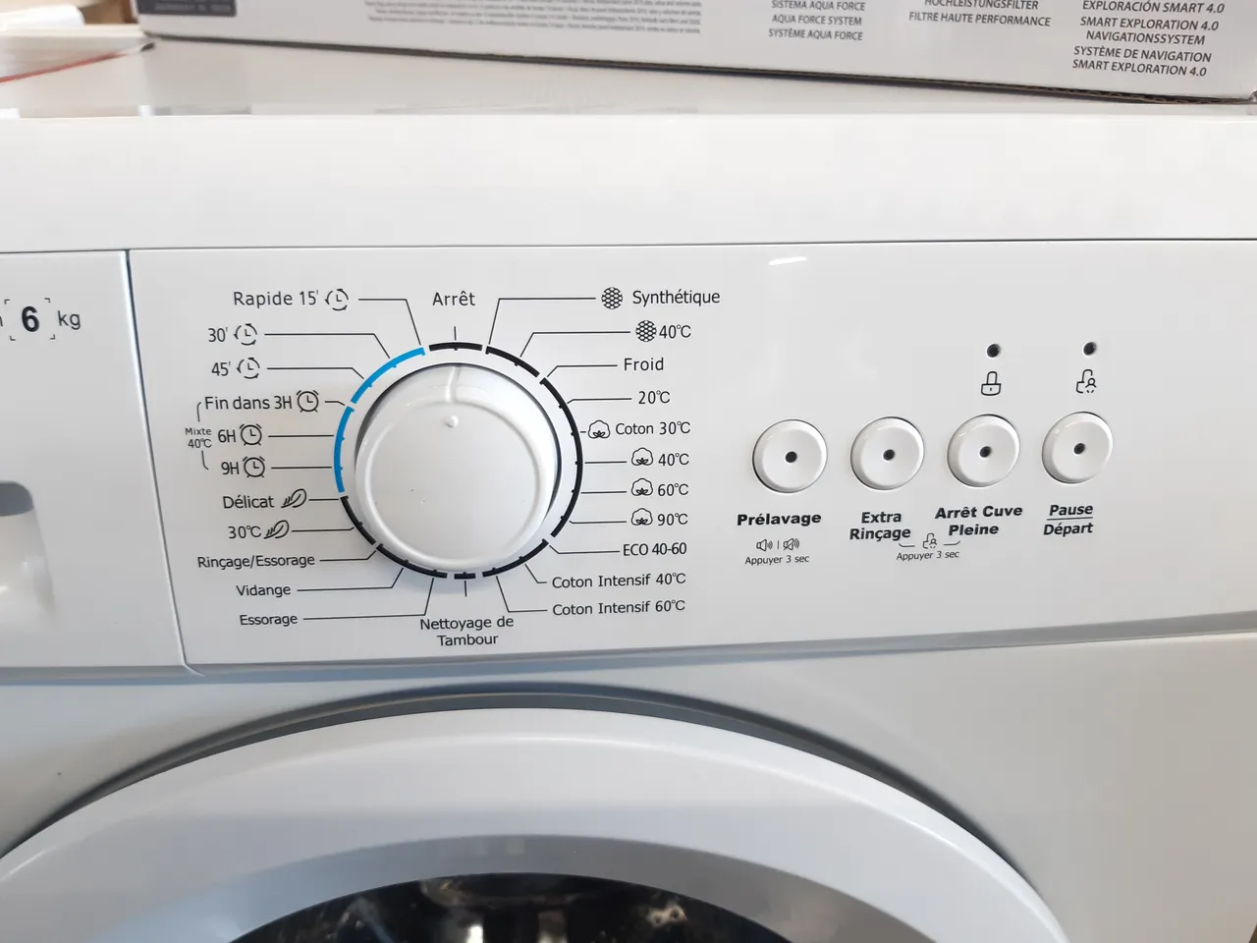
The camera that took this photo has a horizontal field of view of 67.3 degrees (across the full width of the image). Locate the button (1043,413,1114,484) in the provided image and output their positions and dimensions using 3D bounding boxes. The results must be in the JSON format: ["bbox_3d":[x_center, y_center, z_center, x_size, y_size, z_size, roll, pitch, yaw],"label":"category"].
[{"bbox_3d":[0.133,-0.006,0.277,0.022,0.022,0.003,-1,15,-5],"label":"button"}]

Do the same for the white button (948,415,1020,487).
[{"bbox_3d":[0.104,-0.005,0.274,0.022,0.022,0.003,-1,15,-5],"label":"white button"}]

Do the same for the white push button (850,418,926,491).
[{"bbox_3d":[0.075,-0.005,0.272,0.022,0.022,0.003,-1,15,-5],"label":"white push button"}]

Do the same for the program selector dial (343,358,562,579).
[{"bbox_3d":[-0.046,0.001,0.252,0.056,0.056,0.021,-1,15,-5],"label":"program selector dial"}]

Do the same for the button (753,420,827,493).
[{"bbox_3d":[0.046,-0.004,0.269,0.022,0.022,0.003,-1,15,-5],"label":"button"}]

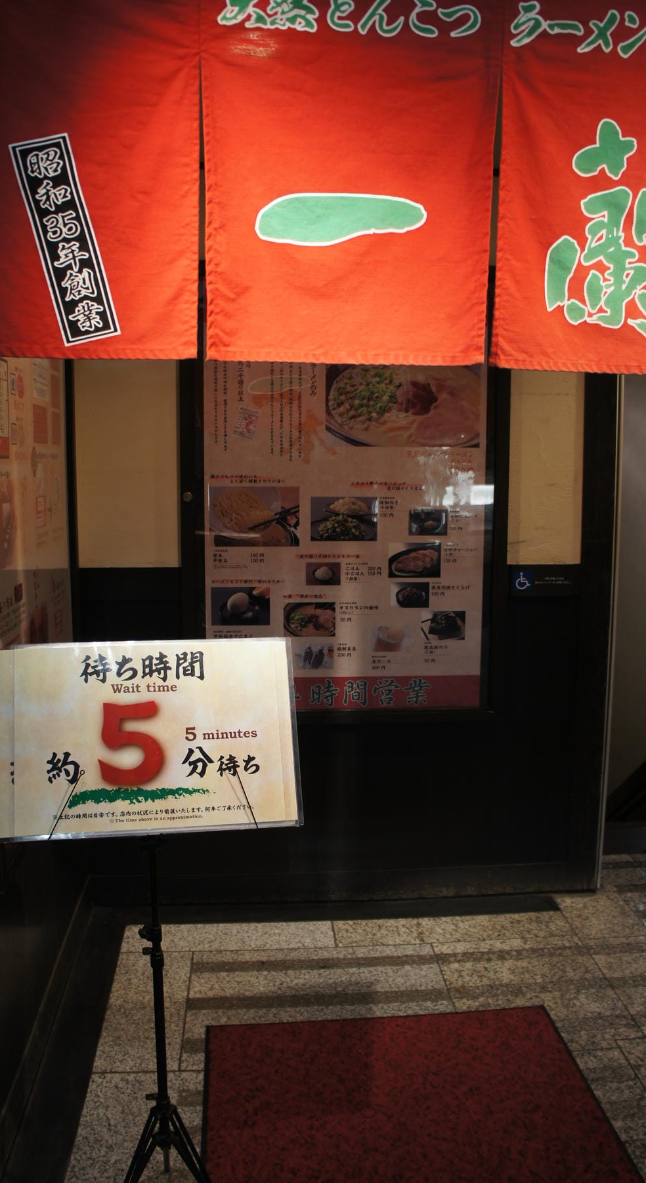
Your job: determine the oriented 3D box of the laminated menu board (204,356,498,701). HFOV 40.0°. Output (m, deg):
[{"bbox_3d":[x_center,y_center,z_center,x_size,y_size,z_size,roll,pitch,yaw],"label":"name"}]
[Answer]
[{"bbox_3d":[0.062,-0.262,2.497,0.795,1.200,0.020,0,7,-4],"label":"laminated menu board"}]

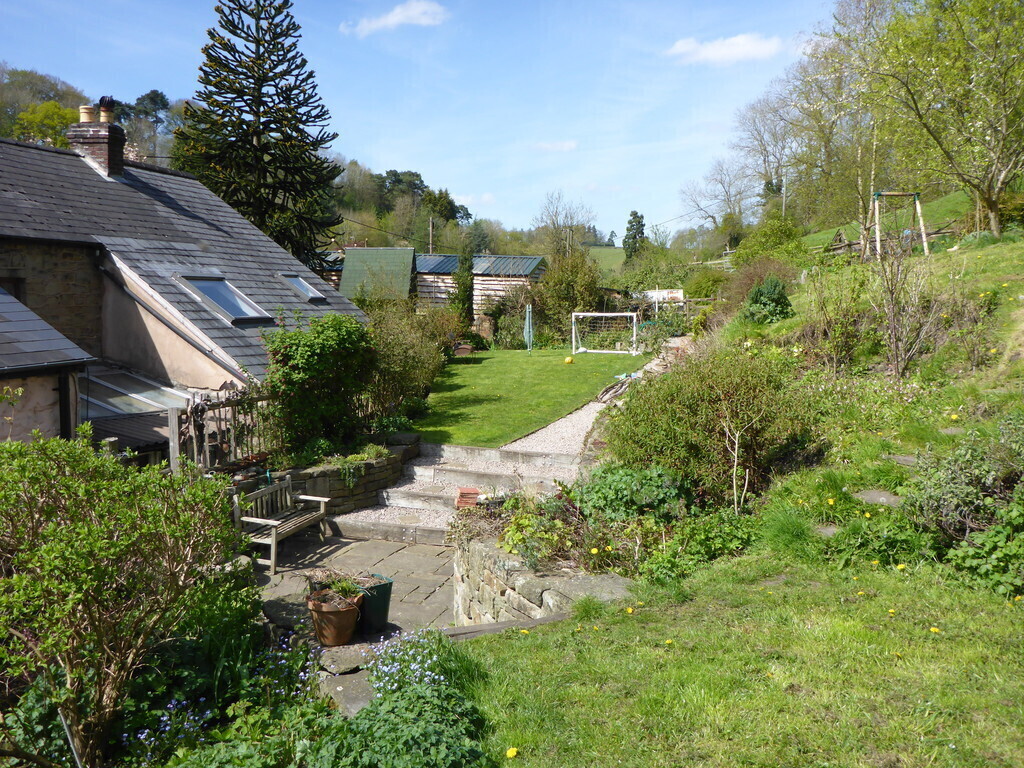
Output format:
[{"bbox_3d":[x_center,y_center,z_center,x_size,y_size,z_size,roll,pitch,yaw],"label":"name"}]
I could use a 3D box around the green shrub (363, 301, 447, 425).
[{"bbox_3d":[-2.154,-0.451,16.600,1.550,2.350,1.700,1,6,0],"label":"green shrub"}]

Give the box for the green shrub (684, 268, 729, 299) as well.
[{"bbox_3d":[7.749,-3.964,33.000,1.750,1.250,1.600,1,6,0],"label":"green shrub"}]

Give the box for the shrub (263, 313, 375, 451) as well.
[{"bbox_3d":[-3.107,-0.056,13.300,1.650,2.100,1.550,1,6,0],"label":"shrub"}]

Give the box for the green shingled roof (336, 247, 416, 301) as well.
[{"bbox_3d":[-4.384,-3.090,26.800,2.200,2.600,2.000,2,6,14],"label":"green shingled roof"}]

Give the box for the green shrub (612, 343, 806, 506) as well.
[{"bbox_3d":[2.231,0.446,9.600,2.100,1.600,1.850,1,6,0],"label":"green shrub"}]

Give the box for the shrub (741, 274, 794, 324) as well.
[{"bbox_3d":[6.015,-1.989,19.500,1.200,1.120,1.150,1,6,0],"label":"shrub"}]

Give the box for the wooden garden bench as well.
[{"bbox_3d":[-2.961,1.745,10.565,0.620,0.900,1.420,2,6,14],"label":"wooden garden bench"}]

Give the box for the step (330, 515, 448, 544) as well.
[{"bbox_3d":[-1.605,2.020,11.325,1.750,0.220,0.220,2,6,14],"label":"step"}]

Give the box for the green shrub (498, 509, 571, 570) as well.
[{"bbox_3d":[0.196,1.360,7.200,0.600,0.450,0.550,1,6,0],"label":"green shrub"}]

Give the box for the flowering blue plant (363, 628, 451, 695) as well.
[{"bbox_3d":[-0.599,1.575,4.700,0.460,0.290,0.380,1,6,0],"label":"flowering blue plant"}]

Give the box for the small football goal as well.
[{"bbox_3d":[2.728,-1.464,23.966,1.830,1.220,0.800,2,6,14],"label":"small football goal"}]

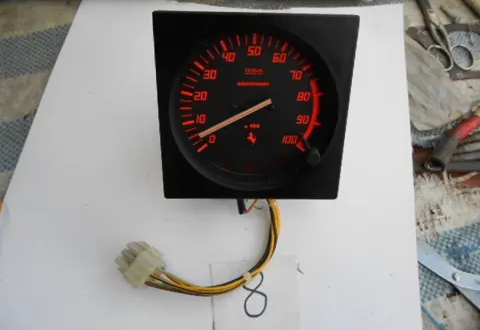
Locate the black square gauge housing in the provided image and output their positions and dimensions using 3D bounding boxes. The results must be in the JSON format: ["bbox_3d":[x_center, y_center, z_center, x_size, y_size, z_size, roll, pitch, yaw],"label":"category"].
[{"bbox_3d":[0.009,-0.048,0.269,0.120,0.120,0.095,0,22,0],"label":"black square gauge housing"}]

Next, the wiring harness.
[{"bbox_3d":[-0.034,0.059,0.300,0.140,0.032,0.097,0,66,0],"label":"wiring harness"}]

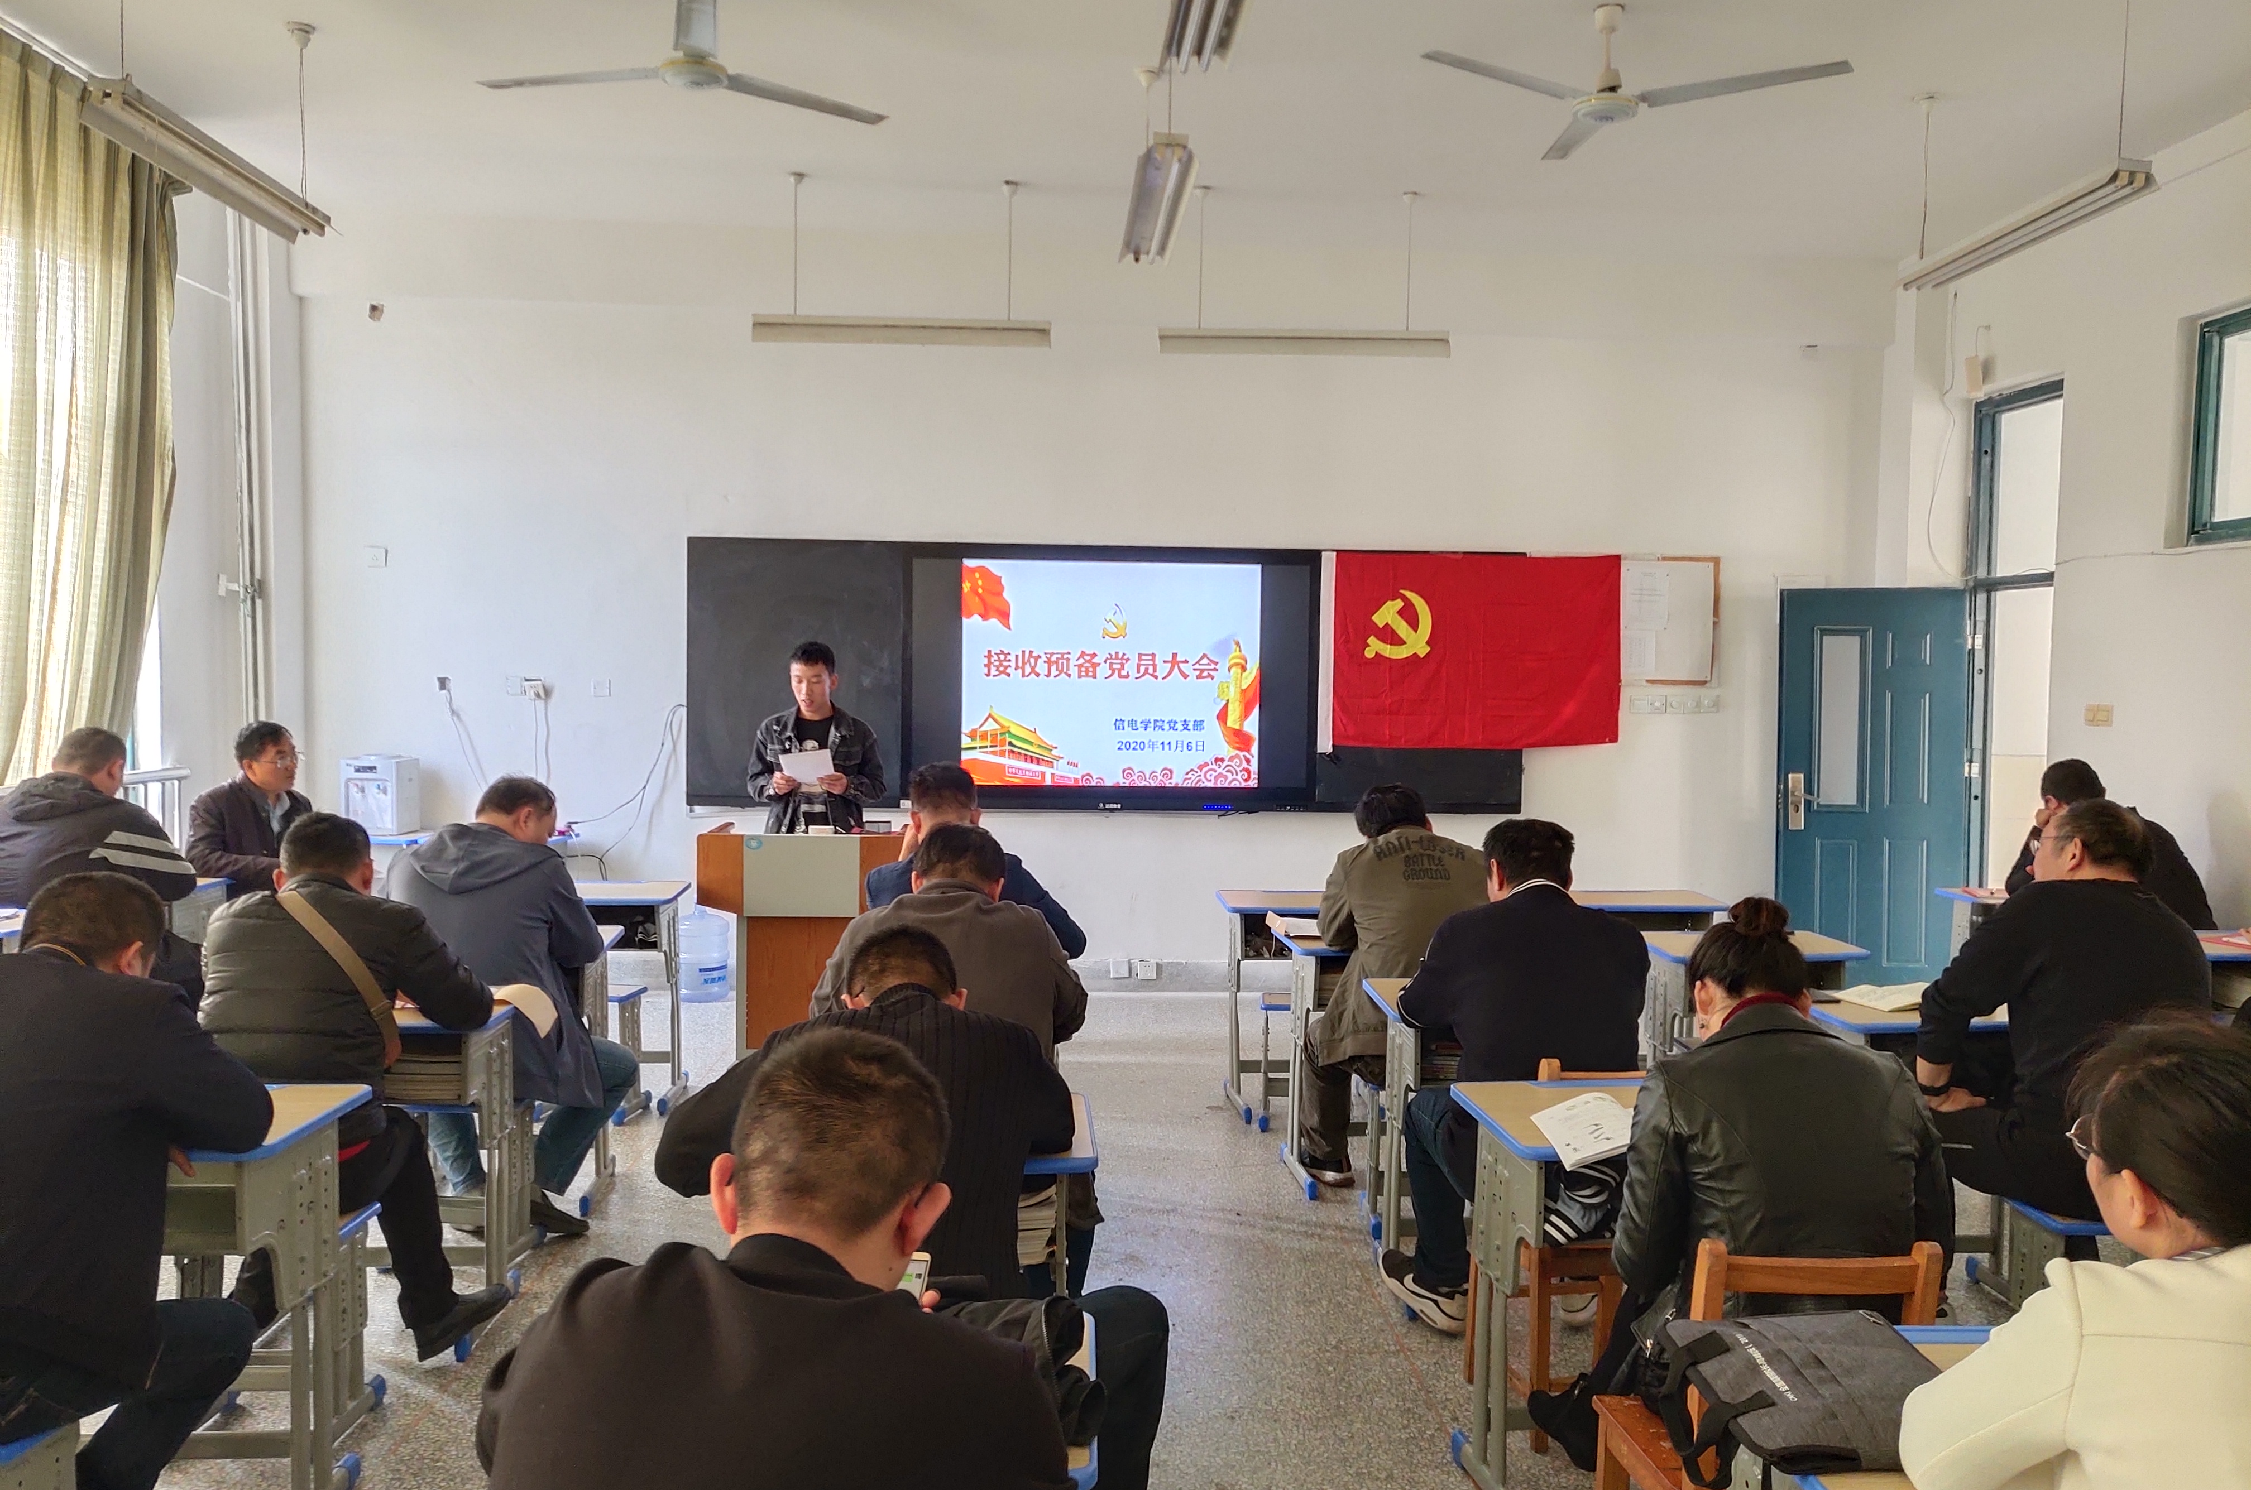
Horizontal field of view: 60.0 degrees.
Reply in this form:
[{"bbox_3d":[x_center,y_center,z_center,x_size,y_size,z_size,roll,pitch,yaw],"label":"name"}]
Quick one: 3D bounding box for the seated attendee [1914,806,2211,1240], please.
[{"bbox_3d":[1.821,0.710,3.881,0.720,1.220,0.560,2,2,42],"label":"seated attendee"}]

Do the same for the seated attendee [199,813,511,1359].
[{"bbox_3d":[-1.681,0.785,4.288,0.520,1.260,0.950,0,2,-3],"label":"seated attendee"}]

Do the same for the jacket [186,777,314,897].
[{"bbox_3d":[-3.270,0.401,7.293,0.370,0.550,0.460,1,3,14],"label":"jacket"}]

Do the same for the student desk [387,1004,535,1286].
[{"bbox_3d":[-1.795,1.019,4.692,0.600,0.760,0.500,0,2,-3],"label":"student desk"}]

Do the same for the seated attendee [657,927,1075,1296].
[{"bbox_3d":[-0.378,0.800,2.928,0.640,1.050,0.780,1,1,-3],"label":"seated attendee"}]

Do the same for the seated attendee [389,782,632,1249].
[{"bbox_3d":[-1.490,0.669,4.774,0.550,1.190,0.740,1,2,17],"label":"seated attendee"}]

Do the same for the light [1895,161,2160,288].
[{"bbox_3d":[2.968,-1.721,6.464,0.180,0.100,1.380,1,1,-3],"label":"light"}]

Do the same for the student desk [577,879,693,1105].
[{"bbox_3d":[-1.823,0.849,6.566,0.620,0.720,0.480,1,1,-3],"label":"student desk"}]

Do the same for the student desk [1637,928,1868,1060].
[{"bbox_3d":[1.956,1.003,6.157,0.600,0.750,0.500,0,2,-3],"label":"student desk"}]

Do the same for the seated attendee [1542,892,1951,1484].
[{"bbox_3d":[1.009,0.852,3.424,0.530,1.240,1.080,0,2,-3],"label":"seated attendee"}]

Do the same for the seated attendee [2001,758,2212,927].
[{"bbox_3d":[3.503,0.690,7.017,0.600,1.290,0.720,-1,3,-23],"label":"seated attendee"}]

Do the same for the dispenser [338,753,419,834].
[{"bbox_3d":[-3.541,0.239,9.268,0.280,0.385,0.300,0,2,-3],"label":"dispenser"}]

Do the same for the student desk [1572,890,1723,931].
[{"bbox_3d":[1.883,0.959,7.324,0.600,0.750,0.500,0,2,-3],"label":"student desk"}]

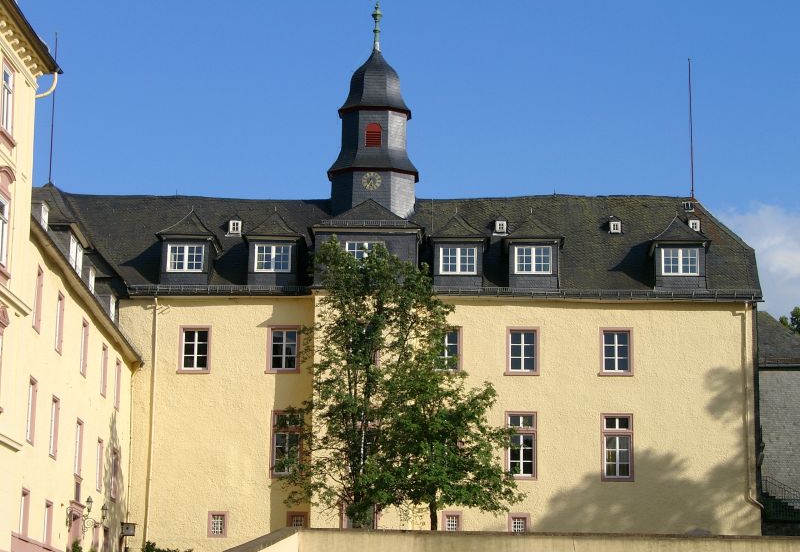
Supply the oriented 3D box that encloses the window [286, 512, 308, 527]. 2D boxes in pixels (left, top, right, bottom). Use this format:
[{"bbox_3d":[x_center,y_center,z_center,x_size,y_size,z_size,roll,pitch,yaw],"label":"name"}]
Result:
[{"bbox_3d":[-4.258,10.367,75.001,0.875,1.074,0.250,0,-13,2],"label":"window"}]

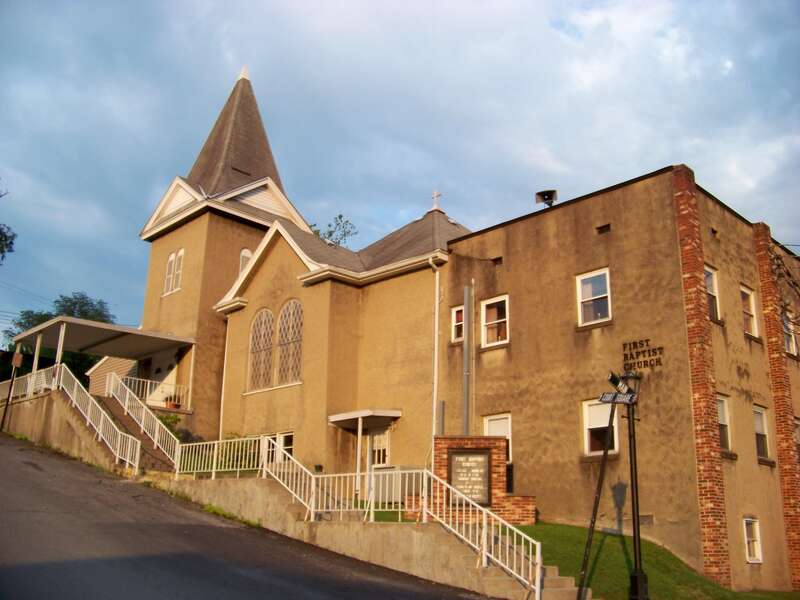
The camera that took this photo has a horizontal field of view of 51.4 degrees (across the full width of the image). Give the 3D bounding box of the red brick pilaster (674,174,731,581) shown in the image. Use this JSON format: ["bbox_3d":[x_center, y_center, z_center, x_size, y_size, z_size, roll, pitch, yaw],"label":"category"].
[{"bbox_3d":[6.590,1.353,18.297,0.437,9.350,0.343,17,-23,-42],"label":"red brick pilaster"}]

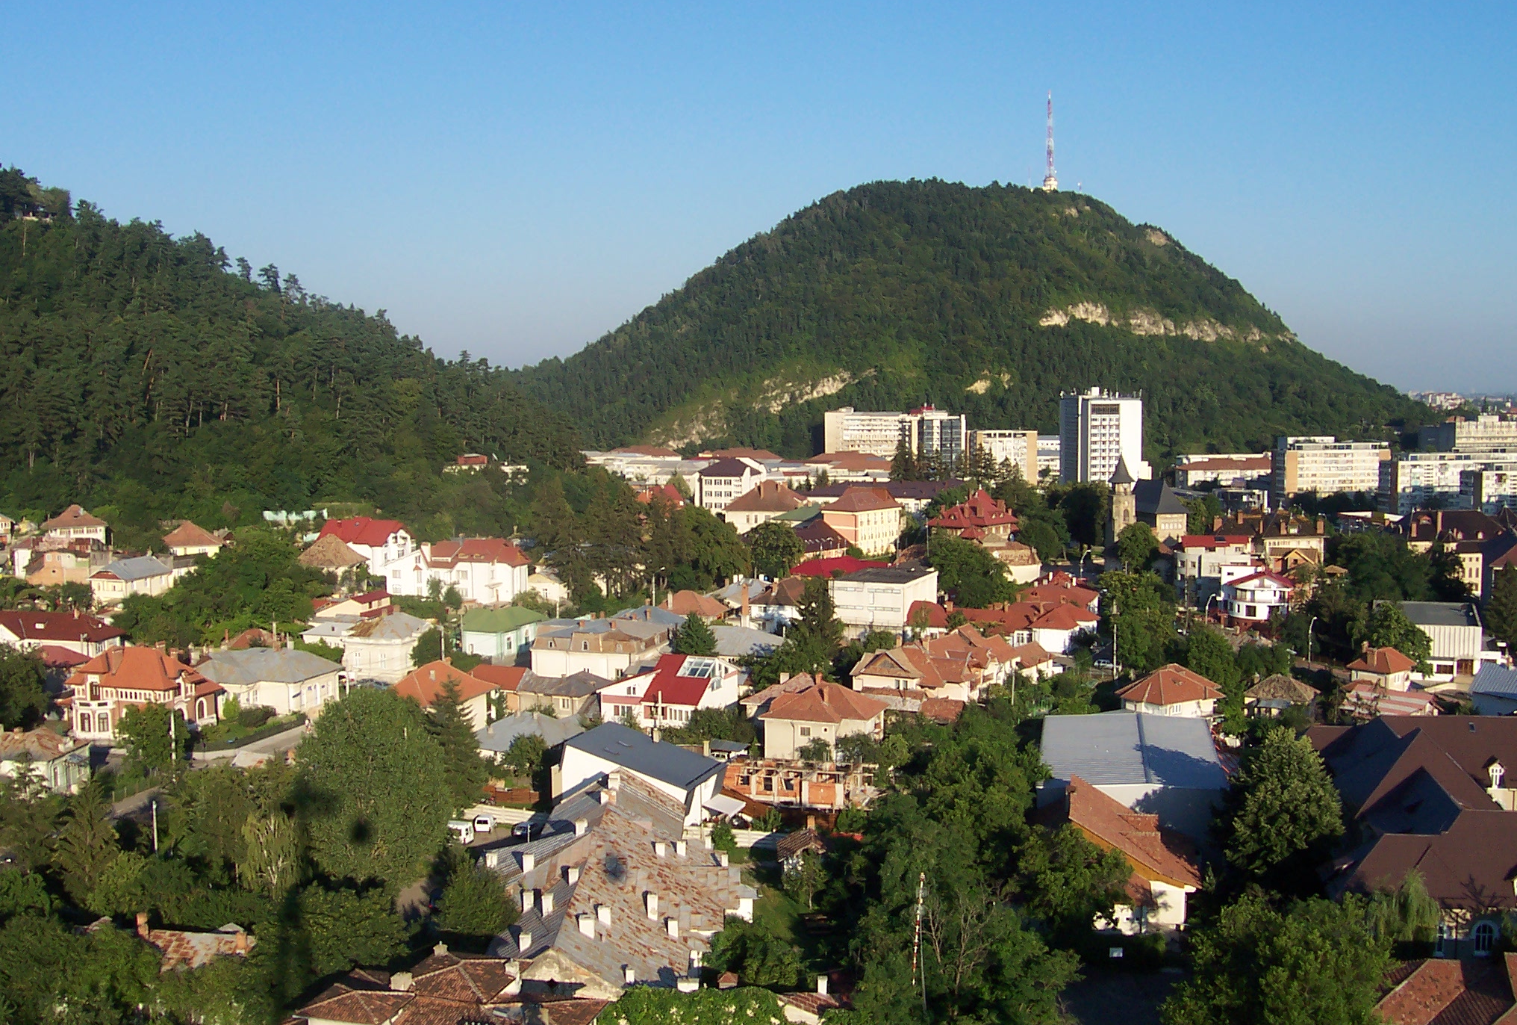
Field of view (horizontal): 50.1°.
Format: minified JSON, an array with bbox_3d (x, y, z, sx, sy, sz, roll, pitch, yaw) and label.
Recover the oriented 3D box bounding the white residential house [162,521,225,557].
[{"bbox_3d":[-138.680,7.130,398.620,13.000,8.800,11.500,-2,5,-28],"label":"white residential house"}]

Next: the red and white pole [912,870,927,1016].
[{"bbox_3d":[12.300,32.930,123.780,1.100,12.000,0.800,0,4,0],"label":"red and white pole"}]

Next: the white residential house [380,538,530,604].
[{"bbox_3d":[-59.280,11.250,318.710,26.200,11.600,13.000,1,4,10],"label":"white residential house"}]

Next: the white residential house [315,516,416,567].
[{"bbox_3d":[-77.780,6.670,319.280,15.200,10.600,11.000,2,5,20],"label":"white residential house"}]

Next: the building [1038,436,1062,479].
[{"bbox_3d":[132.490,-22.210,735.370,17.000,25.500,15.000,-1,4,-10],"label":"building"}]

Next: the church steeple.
[{"bbox_3d":[106.250,-2.540,472.040,7.200,28.800,7.200,0,5,-3],"label":"church steeple"}]

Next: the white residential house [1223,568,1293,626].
[{"bbox_3d":[105.190,17.850,343.540,13.500,11.700,12.000,1,5,10],"label":"white residential house"}]

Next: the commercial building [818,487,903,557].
[{"bbox_3d":[27.720,2.040,433.440,19.000,17.300,12.000,-5,6,-44],"label":"commercial building"}]

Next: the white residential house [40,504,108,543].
[{"bbox_3d":[-177.700,2.980,421.380,14.200,9.700,12.500,-3,5,-33],"label":"white residential house"}]

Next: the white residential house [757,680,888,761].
[{"bbox_3d":[8.590,26.870,215.580,14.000,9.500,14.500,1,4,18],"label":"white residential house"}]

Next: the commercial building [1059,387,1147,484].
[{"bbox_3d":[129.950,-24.330,615.090,24.500,41.000,17.500,-2,5,-25],"label":"commercial building"}]

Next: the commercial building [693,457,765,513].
[{"bbox_3d":[-9.080,-7.490,512.910,20.000,19.000,20.000,0,4,10],"label":"commercial building"}]

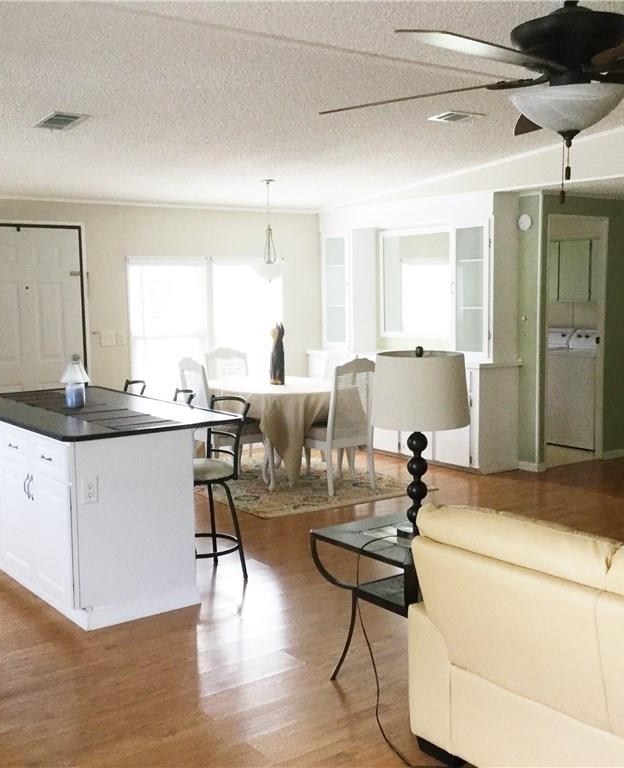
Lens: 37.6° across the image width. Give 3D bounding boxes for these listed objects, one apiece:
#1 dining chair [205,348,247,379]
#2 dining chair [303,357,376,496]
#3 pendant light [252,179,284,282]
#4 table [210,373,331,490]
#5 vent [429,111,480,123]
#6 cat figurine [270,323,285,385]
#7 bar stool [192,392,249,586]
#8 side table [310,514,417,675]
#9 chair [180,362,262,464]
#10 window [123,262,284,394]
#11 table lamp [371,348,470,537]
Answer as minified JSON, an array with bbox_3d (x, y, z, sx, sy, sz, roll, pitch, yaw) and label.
[{"bbox_3d":[-0.592,0.203,7.937,0.480,1.005,0.550,-5,8,-37],"label":"dining chair"},{"bbox_3d":[0.204,0.293,7.034,0.480,1.015,0.550,-4,7,-30],"label":"dining chair"},{"bbox_3d":[-0.334,-1.214,7.295,0.290,0.790,0.290,0,6,0],"label":"pendant light"},{"bbox_3d":[-0.205,0.379,7.564,1.270,0.755,1.270,-1,6,0],"label":"table"},{"bbox_3d":[0.906,-1.670,5.730,0.280,0.030,0.220,-5,3,-37],"label":"vent"},{"bbox_3d":[-0.277,-0.248,7.538,0.115,0.510,0.115,-5,8,-37],"label":"cat figurine"},{"bbox_3d":[-0.578,0.567,4.868,0.470,0.970,0.410,-5,8,-37],"label":"bar stool"},{"bbox_3d":[0.392,0.884,3.612,0.570,0.605,0.565,-5,8,-37],"label":"side table"},{"bbox_3d":[-0.714,0.290,7.270,0.570,1.010,0.470,-5,8,-37],"label":"chair"},{"bbox_3d":[-0.954,-0.511,8.673,1.680,1.330,0.100,-5,8,-37],"label":"window"},{"bbox_3d":[0.395,0.228,3.534,0.395,0.730,0.395,-1,6,0],"label":"table lamp"}]

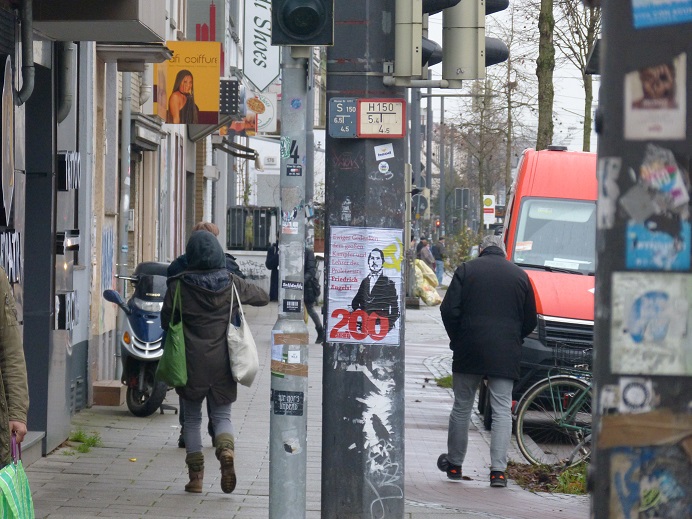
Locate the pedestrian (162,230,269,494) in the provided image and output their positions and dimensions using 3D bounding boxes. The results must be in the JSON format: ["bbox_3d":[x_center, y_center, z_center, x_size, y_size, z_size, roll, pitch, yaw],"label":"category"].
[{"bbox_3d":[-0.864,0.673,36.800,0.680,1.715,0.550,0,0,-4],"label":"pedestrian"}]

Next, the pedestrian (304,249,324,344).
[{"bbox_3d":[-0.657,0.486,88.000,0.680,1.700,0.500,0,0,13],"label":"pedestrian"}]

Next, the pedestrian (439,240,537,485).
[{"bbox_3d":[0.966,0.676,37.800,0.640,1.700,0.550,0,0,-6],"label":"pedestrian"}]

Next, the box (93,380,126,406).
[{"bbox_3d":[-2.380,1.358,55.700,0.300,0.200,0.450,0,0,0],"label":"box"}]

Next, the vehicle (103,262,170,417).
[{"bbox_3d":[-1.862,0.761,52.400,0.780,1.420,1.950,4,0,-1],"label":"vehicle"}]

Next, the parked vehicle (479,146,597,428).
[{"bbox_3d":[2.380,0.290,51.900,2.040,2.620,6.600,4,0,1],"label":"parked vehicle"}]

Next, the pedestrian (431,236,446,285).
[{"bbox_3d":[3.290,0.061,197.000,0.400,1.720,0.480,0,0,-9],"label":"pedestrian"}]

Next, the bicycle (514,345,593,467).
[{"bbox_3d":[2.090,0.994,41.000,1.760,1.040,0.580,2,0,0],"label":"bicycle"}]

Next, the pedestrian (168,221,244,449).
[{"bbox_3d":[-1.115,0.601,44.400,0.580,1.800,0.450,0,0,0],"label":"pedestrian"}]

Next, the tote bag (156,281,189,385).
[{"bbox_3d":[-1.146,0.489,36.700,0.200,0.690,0.340,0,0,-6],"label":"tote bag"}]

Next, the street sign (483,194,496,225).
[{"bbox_3d":[5.559,-1.927,215.000,0.450,1.130,0.060,0,0,2],"label":"street sign"}]

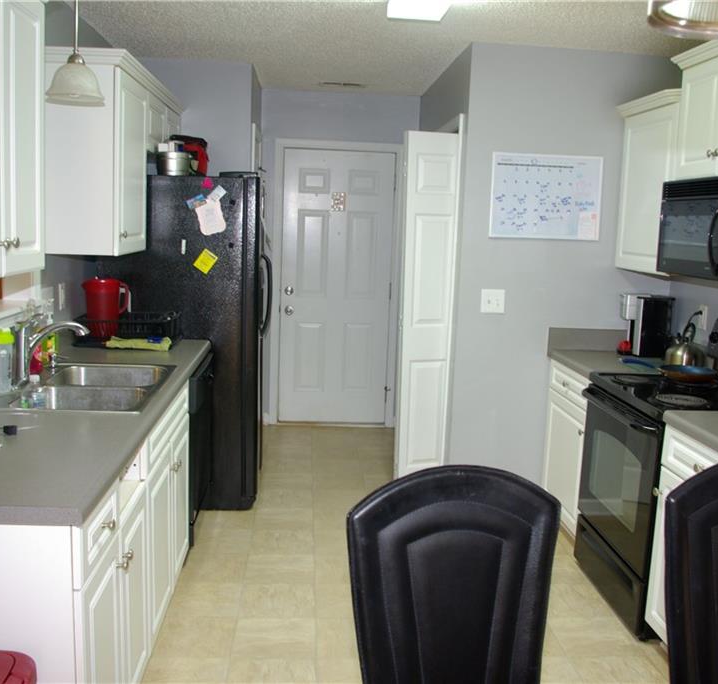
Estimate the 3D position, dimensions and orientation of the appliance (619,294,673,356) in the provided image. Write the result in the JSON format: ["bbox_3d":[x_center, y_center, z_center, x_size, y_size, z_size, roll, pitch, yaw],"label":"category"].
[{"bbox_3d":[1.502,-0.085,4.047,0.290,0.320,0.115,2,9,-4],"label":"appliance"}]

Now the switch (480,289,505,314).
[{"bbox_3d":[0.717,-0.214,4.101,0.123,0.124,0.012,2,9,-4],"label":"switch"}]

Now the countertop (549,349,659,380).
[{"bbox_3d":[1.373,0.120,3.908,0.639,0.040,0.595,2,9,-4],"label":"countertop"}]

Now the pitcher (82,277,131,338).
[{"bbox_3d":[-1.261,-0.164,3.811,0.230,0.292,0.160,2,9,-4],"label":"pitcher"}]

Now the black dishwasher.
[{"bbox_3d":[-1.044,0.510,3.685,0.605,0.865,0.600,2,9,-4],"label":"black dishwasher"}]

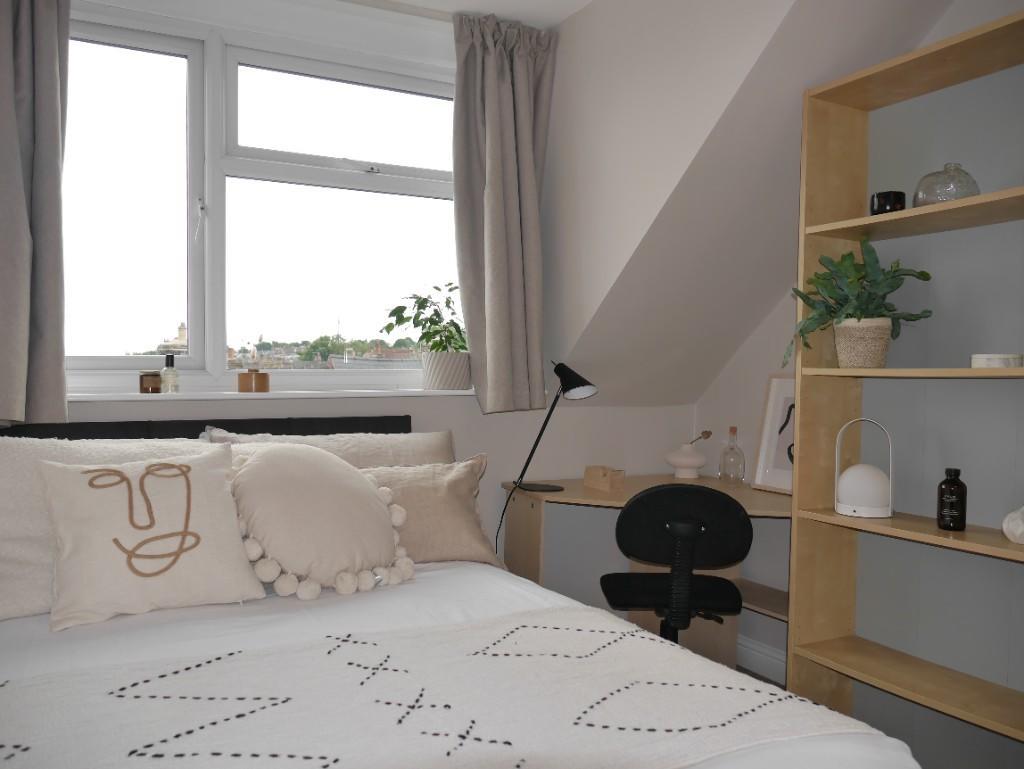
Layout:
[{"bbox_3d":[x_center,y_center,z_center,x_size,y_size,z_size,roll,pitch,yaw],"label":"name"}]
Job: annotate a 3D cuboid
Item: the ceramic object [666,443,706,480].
[{"bbox_3d":[0.716,0.316,3.437,0.165,0.141,0.165,1,2,0],"label":"ceramic object"}]

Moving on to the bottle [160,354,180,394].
[{"bbox_3d":[-1.091,-0.036,2.640,0.054,0.126,0.054,0,2,-28],"label":"bottle"}]

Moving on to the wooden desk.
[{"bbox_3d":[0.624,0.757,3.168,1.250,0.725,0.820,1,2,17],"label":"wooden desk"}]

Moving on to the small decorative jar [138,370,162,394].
[{"bbox_3d":[-1.147,-0.010,2.629,0.071,0.074,0.071,0,2,-28],"label":"small decorative jar"}]

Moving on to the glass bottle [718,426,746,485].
[{"bbox_3d":[0.864,0.280,3.262,0.098,0.228,0.098,1,2,0],"label":"glass bottle"}]

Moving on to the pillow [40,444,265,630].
[{"bbox_3d":[-0.873,0.353,2.015,0.450,0.430,0.140,-1,-35,-34],"label":"pillow"}]

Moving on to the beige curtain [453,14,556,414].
[{"bbox_3d":[-0.022,-0.593,3.036,0.390,1.400,0.140,0,2,-28],"label":"beige curtain"}]

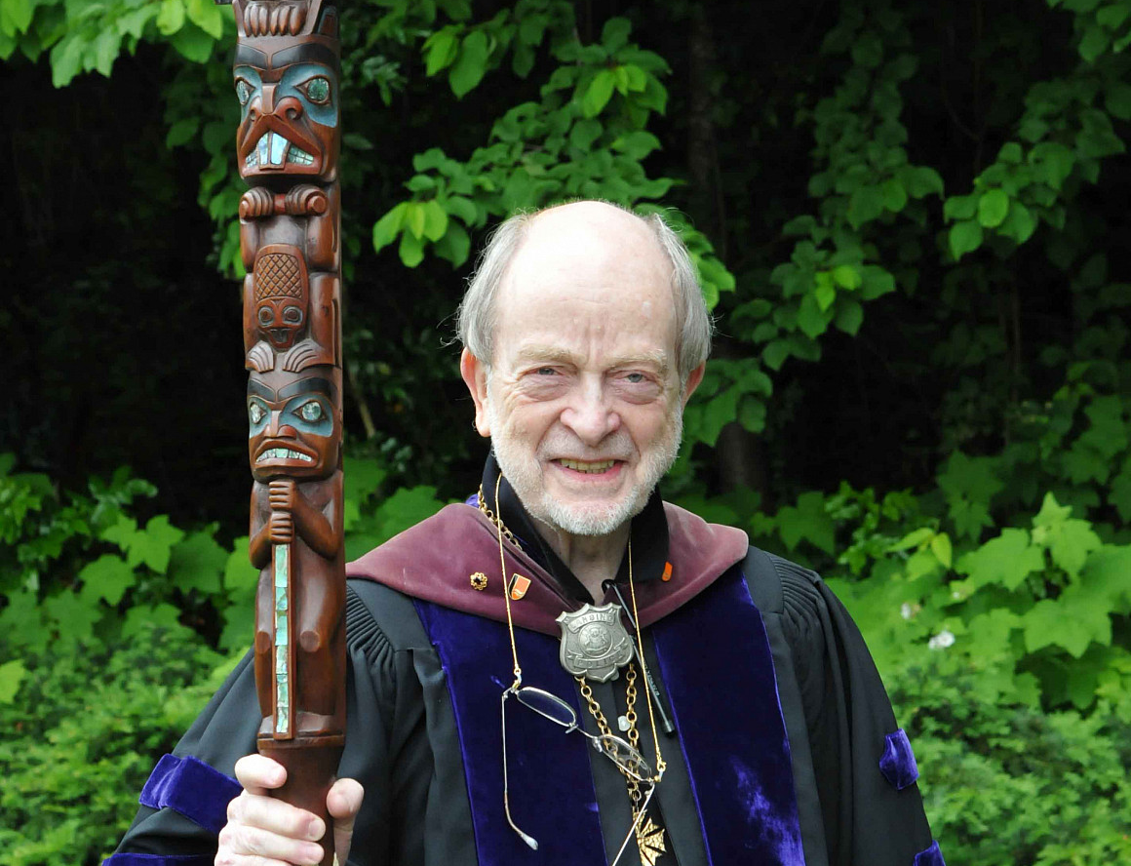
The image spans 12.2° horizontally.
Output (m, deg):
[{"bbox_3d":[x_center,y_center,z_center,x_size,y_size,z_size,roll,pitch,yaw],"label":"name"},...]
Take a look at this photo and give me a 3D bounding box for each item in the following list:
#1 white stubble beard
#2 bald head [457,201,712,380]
[{"bbox_3d":[0.015,0.019,3.800,0.138,0.117,0.100,3,2,-7],"label":"white stubble beard"},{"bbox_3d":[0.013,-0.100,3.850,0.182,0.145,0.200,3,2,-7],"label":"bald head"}]

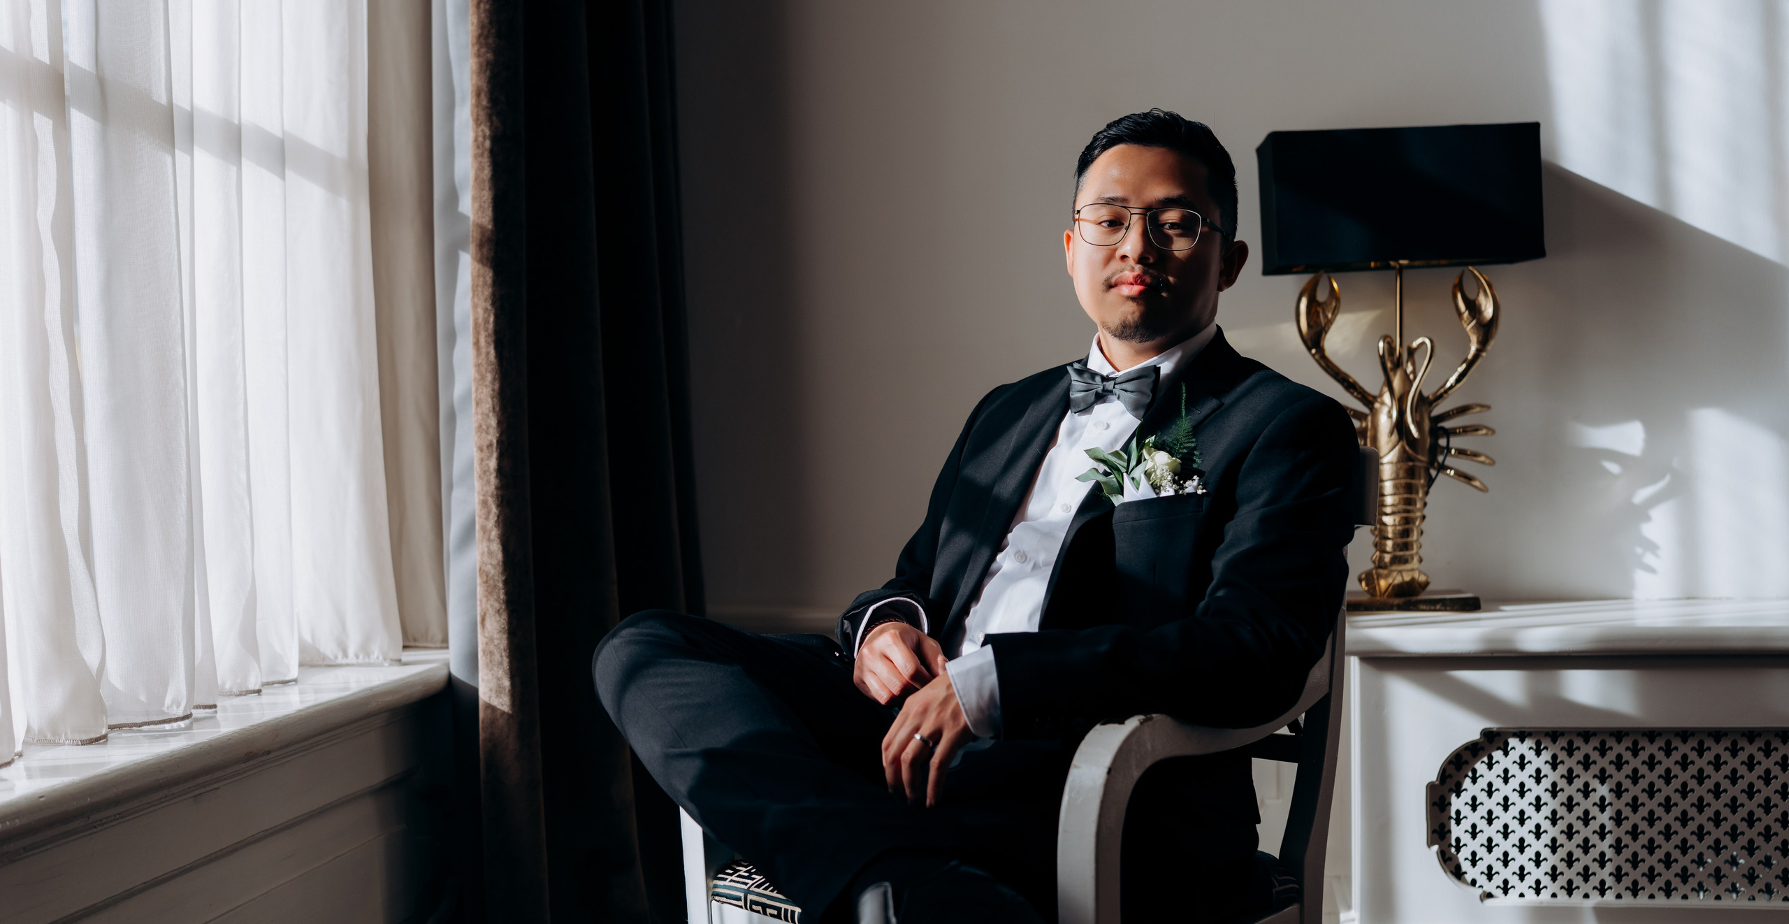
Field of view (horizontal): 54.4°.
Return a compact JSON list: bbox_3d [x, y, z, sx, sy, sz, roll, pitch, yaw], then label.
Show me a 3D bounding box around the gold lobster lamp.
[{"bbox_3d":[0.795,-0.138,2.740,0.405,0.740,0.178,-1,0,6],"label":"gold lobster lamp"}]

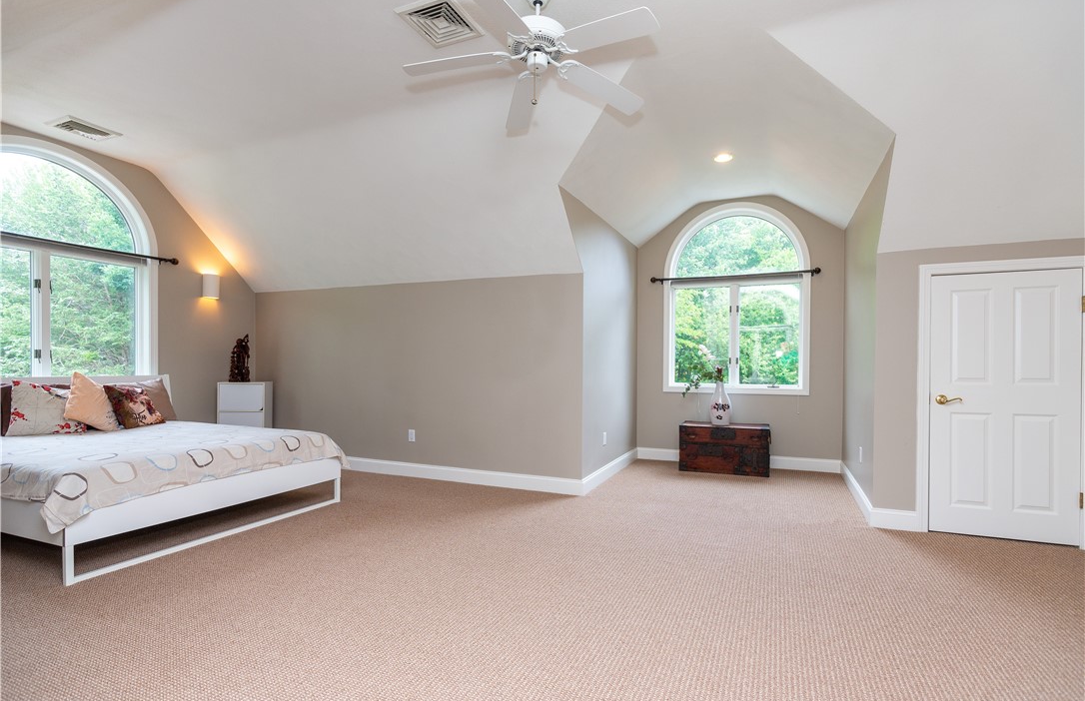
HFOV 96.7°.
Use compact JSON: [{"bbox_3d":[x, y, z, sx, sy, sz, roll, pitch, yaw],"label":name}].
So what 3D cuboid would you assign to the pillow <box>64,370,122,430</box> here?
[{"bbox_3d":[-3.670,0.420,3.932,0.130,0.400,0.390,-36,-41,22],"label":"pillow"}]

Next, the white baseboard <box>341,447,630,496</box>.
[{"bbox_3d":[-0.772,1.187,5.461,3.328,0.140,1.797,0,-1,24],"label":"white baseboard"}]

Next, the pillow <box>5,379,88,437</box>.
[{"bbox_3d":[-3.888,0.452,3.794,0.460,0.430,0.140,2,-27,-46],"label":"pillow"}]

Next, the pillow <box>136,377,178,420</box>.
[{"bbox_3d":[-3.629,0.450,4.384,0.140,0.400,0.480,-39,-18,21],"label":"pillow"}]

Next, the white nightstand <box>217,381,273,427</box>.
[{"bbox_3d":[-3.074,0.783,4.995,0.482,0.901,0.210,0,-1,-6],"label":"white nightstand"}]

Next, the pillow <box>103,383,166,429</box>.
[{"bbox_3d":[-3.626,0.500,4.305,0.120,0.420,0.390,-45,-19,18],"label":"pillow"}]

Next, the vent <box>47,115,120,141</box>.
[{"bbox_3d":[-3.646,-1.762,3.841,0.345,0.030,0.345,0,-1,26],"label":"vent"}]

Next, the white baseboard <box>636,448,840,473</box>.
[{"bbox_3d":[2.095,1.200,5.292,2.072,0.140,0.020,0,-1,18],"label":"white baseboard"}]

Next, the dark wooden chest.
[{"bbox_3d":[1.906,1.029,5.112,0.865,0.472,0.390,0,-1,18],"label":"dark wooden chest"}]

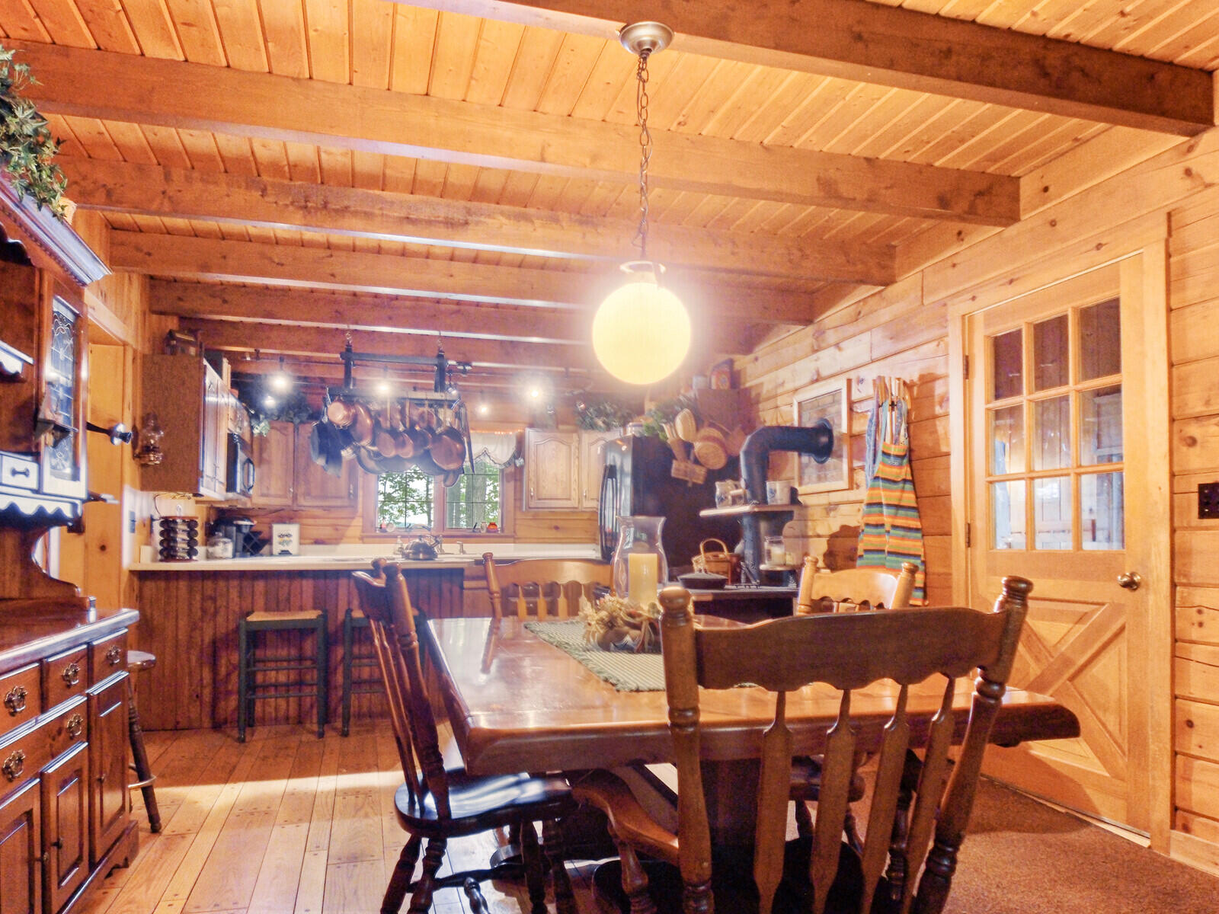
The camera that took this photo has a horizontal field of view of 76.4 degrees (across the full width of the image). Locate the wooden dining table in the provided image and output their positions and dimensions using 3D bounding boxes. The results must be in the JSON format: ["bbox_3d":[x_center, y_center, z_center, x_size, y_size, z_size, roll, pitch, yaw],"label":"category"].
[{"bbox_3d":[0.069,0.891,2.120,1.070,0.750,1.760,1,-5,-14],"label":"wooden dining table"}]

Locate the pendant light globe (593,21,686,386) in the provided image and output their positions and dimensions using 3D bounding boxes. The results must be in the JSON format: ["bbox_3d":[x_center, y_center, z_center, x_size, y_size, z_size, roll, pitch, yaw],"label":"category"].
[{"bbox_3d":[0.086,-0.659,2.020,0.250,0.940,0.250,0,-4,0],"label":"pendant light globe"}]

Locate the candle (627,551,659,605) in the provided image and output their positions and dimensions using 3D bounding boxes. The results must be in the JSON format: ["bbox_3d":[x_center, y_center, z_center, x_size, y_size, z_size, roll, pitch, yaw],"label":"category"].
[{"bbox_3d":[0.096,0.361,2.200,0.082,0.185,0.082,1,-4,-16],"label":"candle"}]

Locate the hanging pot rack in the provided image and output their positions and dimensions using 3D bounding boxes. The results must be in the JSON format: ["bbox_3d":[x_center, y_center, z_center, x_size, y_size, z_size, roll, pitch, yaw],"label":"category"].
[{"bbox_3d":[-1.308,-0.296,4.720,0.930,0.850,0.400,1,-4,-16],"label":"hanging pot rack"}]

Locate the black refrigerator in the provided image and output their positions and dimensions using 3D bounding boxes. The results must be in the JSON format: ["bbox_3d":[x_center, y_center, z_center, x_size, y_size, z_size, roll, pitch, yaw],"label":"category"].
[{"bbox_3d":[0.403,0.785,5.749,0.780,1.750,0.840,1,-5,-16],"label":"black refrigerator"}]

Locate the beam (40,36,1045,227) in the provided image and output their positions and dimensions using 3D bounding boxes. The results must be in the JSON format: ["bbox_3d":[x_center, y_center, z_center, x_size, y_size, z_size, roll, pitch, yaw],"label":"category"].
[{"bbox_3d":[-0.106,-1.095,2.715,3.660,0.178,0.085,2,-5,-15],"label":"beam"}]

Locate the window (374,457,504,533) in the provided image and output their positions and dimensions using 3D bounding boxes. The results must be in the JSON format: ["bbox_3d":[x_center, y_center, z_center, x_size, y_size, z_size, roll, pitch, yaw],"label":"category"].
[{"bbox_3d":[-1.582,0.316,7.246,1.190,0.850,0.100,1,-5,-16],"label":"window"}]

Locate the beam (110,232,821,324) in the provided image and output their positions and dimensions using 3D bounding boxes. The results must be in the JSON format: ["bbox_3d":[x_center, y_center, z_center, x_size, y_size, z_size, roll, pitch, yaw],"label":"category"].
[{"bbox_3d":[-0.577,-0.928,4.163,3.660,0.178,0.085,2,-5,-15],"label":"beam"}]

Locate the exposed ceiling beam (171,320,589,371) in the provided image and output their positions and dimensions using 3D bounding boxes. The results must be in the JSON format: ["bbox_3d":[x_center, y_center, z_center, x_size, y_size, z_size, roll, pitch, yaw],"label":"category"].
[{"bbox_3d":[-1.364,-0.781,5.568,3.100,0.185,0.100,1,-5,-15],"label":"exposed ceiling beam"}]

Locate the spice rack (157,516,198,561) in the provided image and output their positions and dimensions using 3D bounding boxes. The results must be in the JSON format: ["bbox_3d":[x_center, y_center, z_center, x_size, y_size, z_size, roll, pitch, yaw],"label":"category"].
[{"bbox_3d":[-2.453,0.460,4.400,0.210,0.250,0.210,2,-5,-24],"label":"spice rack"}]

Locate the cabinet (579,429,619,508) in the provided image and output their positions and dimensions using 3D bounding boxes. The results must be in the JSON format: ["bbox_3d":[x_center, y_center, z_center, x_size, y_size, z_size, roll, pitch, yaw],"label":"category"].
[{"bbox_3d":[-0.094,0.141,7.477,0.450,0.745,0.320,1,-5,-16],"label":"cabinet"}]

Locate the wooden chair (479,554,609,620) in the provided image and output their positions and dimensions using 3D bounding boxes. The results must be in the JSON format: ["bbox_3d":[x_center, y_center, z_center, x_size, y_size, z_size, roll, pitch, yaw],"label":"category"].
[{"bbox_3d":[-0.165,0.873,2.990,0.550,1.000,0.570,1,-4,-16],"label":"wooden chair"}]

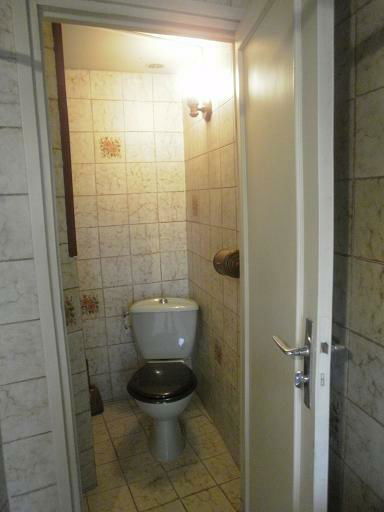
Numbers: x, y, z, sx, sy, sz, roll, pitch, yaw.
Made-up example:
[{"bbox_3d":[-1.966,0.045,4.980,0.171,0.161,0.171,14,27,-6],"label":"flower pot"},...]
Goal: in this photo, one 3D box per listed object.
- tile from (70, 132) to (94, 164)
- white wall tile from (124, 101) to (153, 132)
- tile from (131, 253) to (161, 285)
[{"bbox_3d":[-0.699,-0.672,2.389,0.184,0.200,0.010,-5,8,-19],"label":"tile"},{"bbox_3d":[-0.339,-0.896,2.456,0.197,0.199,0.010,-4,9,-15],"label":"white wall tile"},{"bbox_3d":[-0.308,0.087,2.621,0.198,0.200,0.010,-5,8,-19],"label":"tile"}]

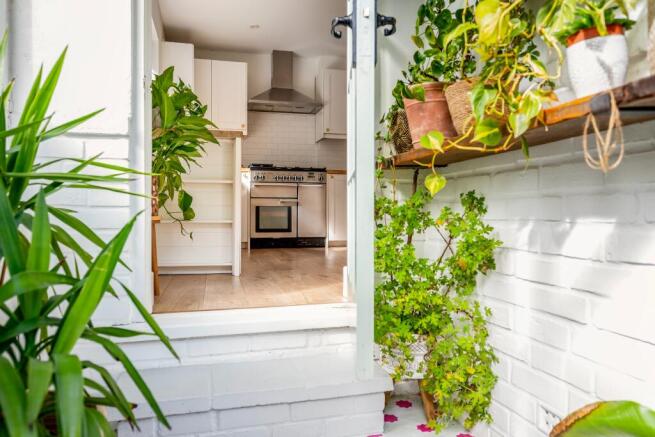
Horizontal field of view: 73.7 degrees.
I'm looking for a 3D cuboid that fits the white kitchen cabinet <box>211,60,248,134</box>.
[{"bbox_3d":[-1.200,-1.432,5.373,0.415,0.870,0.340,0,0,-13],"label":"white kitchen cabinet"}]

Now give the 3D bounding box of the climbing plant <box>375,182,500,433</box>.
[{"bbox_3d":[0.335,0.260,1.460,0.390,0.750,0.350,0,0,-13],"label":"climbing plant"}]

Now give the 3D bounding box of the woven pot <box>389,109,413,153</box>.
[{"bbox_3d":[0.316,-0.305,1.598,0.165,0.155,0.165,0,0,-13],"label":"woven pot"}]

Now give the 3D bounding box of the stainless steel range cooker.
[{"bbox_3d":[-0.516,-0.110,5.409,0.900,0.930,0.610,0,0,-13],"label":"stainless steel range cooker"}]

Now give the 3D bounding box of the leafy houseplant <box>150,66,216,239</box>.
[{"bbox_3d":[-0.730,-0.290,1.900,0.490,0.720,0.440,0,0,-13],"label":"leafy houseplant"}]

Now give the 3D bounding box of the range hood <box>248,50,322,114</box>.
[{"bbox_3d":[-0.528,-1.730,5.458,0.900,0.690,0.480,0,0,-13],"label":"range hood"}]

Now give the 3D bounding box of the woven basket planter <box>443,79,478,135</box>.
[{"bbox_3d":[0.437,-0.299,1.245,0.190,0.148,0.190,0,0,-13],"label":"woven basket planter"}]

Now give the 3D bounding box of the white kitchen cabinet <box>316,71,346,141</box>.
[{"bbox_3d":[0.105,-1.432,5.687,0.420,0.875,0.340,0,0,-13],"label":"white kitchen cabinet"}]

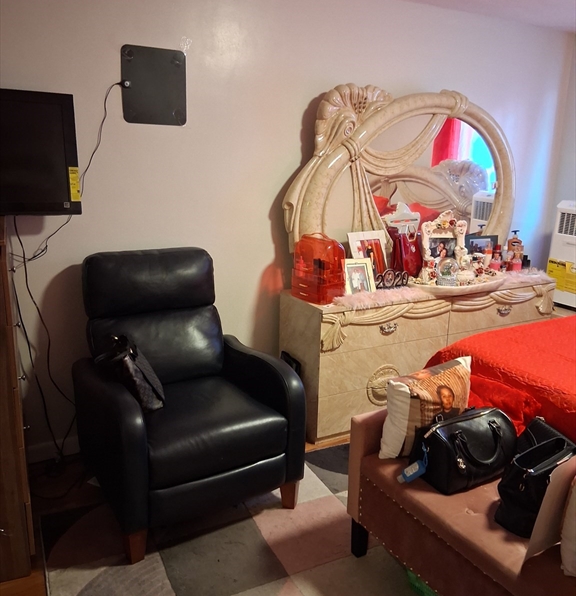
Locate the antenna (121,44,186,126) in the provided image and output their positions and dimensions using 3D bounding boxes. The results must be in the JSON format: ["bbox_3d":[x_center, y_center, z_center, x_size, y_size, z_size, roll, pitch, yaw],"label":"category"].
[{"bbox_3d":[-0.611,-0.975,2.665,0.299,0.334,0.010,-6,16,-28],"label":"antenna"}]

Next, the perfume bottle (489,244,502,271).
[{"bbox_3d":[1.357,-0.265,3.771,0.078,0.168,0.066,-6,16,-28],"label":"perfume bottle"}]

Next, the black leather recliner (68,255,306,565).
[{"bbox_3d":[-0.465,0.359,2.528,0.765,1.045,0.875,-7,17,-30],"label":"black leather recliner"}]

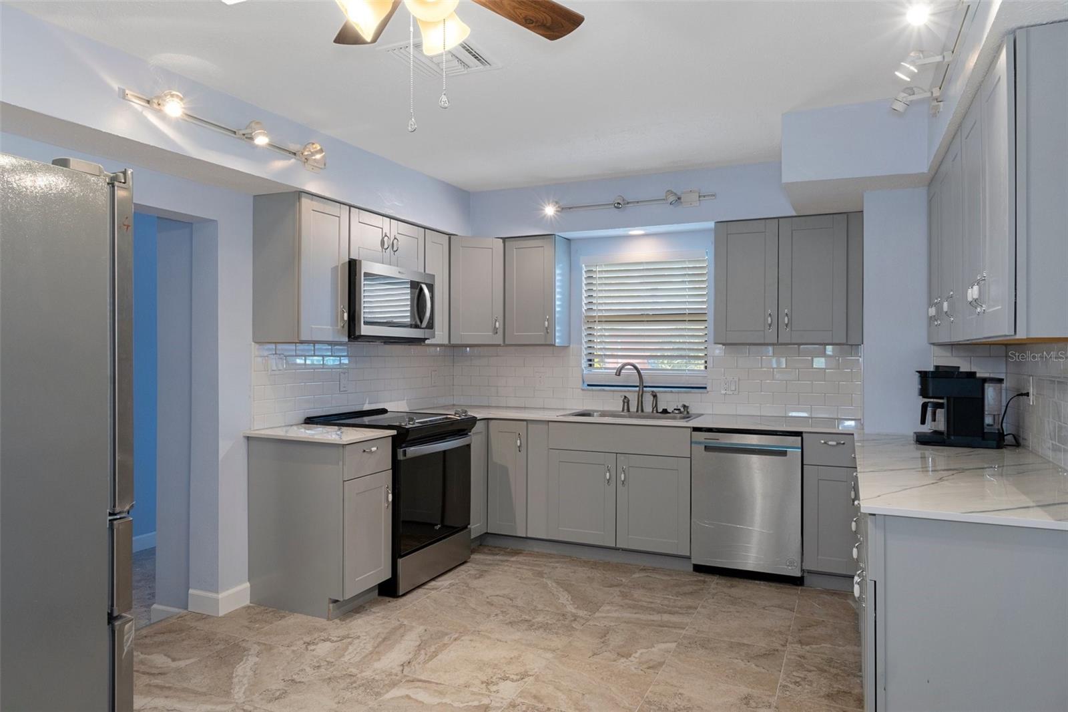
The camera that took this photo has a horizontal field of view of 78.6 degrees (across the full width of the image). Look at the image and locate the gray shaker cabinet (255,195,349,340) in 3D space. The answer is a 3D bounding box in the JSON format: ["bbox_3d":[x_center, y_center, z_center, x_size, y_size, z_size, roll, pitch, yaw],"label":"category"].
[{"bbox_3d":[-1.261,-0.460,3.558,0.320,0.766,0.376,0,0,25],"label":"gray shaker cabinet"}]

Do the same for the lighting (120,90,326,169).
[{"bbox_3d":[-1.317,-1.012,2.948,0.110,0.115,1.060,0,0,25],"label":"lighting"}]

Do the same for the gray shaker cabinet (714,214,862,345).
[{"bbox_3d":[1.589,-0.454,4.098,0.836,0.766,0.320,0,0,25],"label":"gray shaker cabinet"}]

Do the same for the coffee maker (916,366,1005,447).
[{"bbox_3d":[1.968,0.232,3.031,0.335,0.345,0.200,0,0,28],"label":"coffee maker"}]

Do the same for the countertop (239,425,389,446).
[{"bbox_3d":[-1.128,0.412,3.462,0.657,0.030,0.403,0,0,25],"label":"countertop"}]

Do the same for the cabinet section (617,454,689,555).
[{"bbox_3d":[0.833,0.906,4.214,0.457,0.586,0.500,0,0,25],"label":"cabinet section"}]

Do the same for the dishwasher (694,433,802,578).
[{"bbox_3d":[1.337,0.859,4.022,0.600,0.830,0.605,0,0,25],"label":"dishwasher"}]

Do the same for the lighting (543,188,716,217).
[{"bbox_3d":[0.584,-1.012,4.301,1.170,0.110,0.110,0,0,23],"label":"lighting"}]

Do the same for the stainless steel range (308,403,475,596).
[{"bbox_3d":[-0.851,0.838,3.987,0.710,0.935,0.760,0,0,25],"label":"stainless steel range"}]

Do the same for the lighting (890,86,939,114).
[{"bbox_3d":[1.462,-0.983,2.499,0.175,0.105,0.072,0,0,25],"label":"lighting"}]

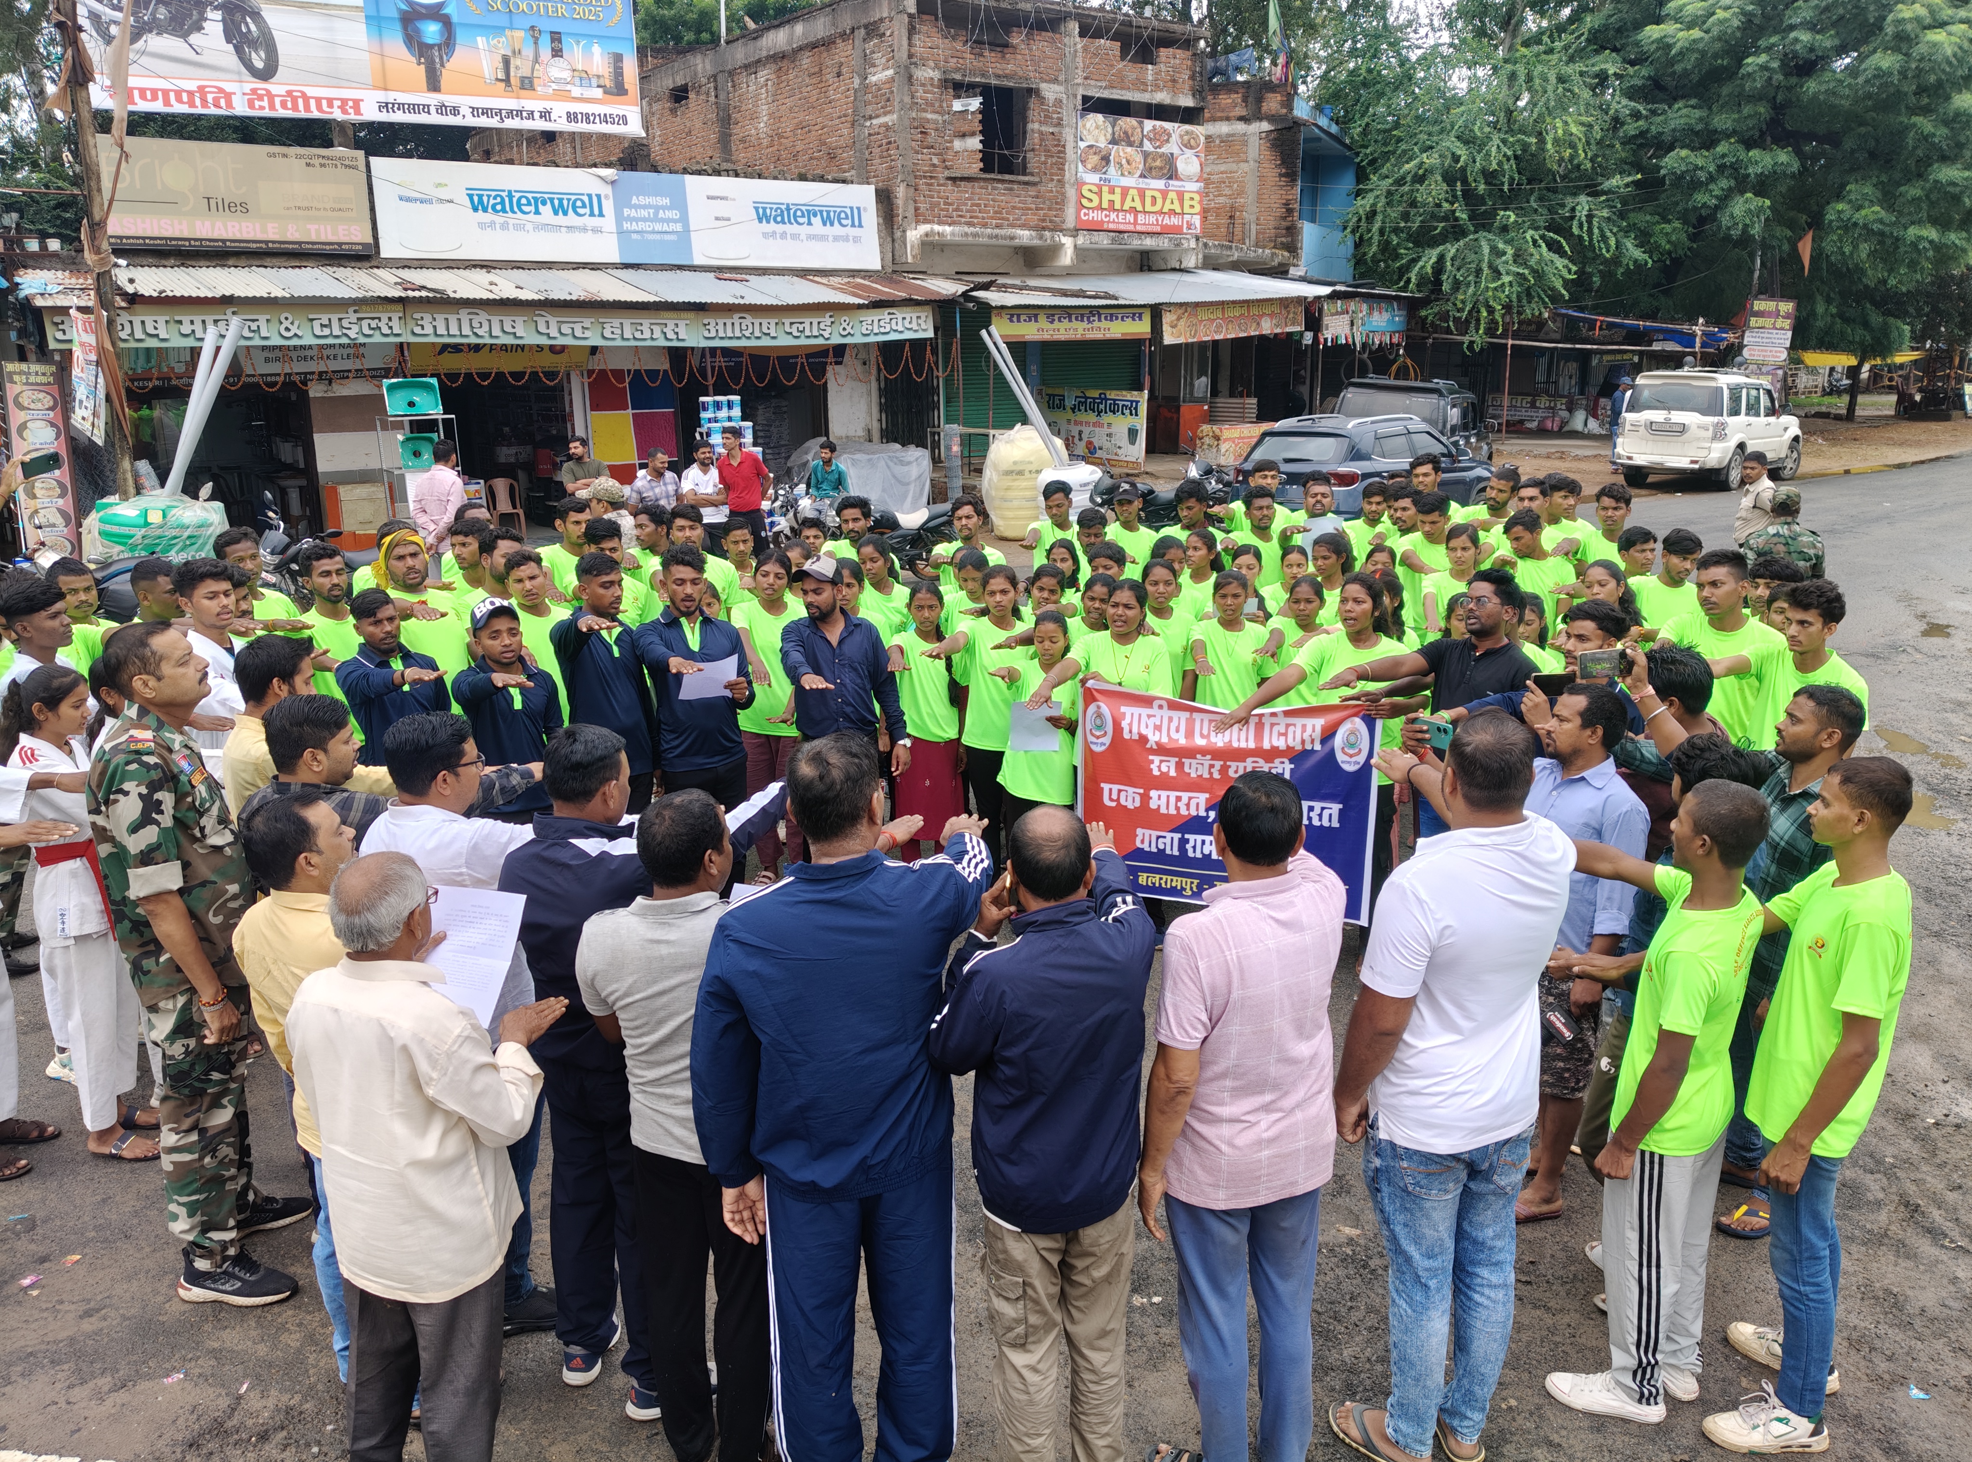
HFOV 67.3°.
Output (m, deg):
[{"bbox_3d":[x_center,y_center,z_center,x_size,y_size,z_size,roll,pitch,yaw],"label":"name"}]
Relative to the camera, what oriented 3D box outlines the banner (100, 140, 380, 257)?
[{"bbox_3d":[-8.543,-6.114,17.017,2.880,1.200,0.100,-12,19,-35],"label":"banner"}]

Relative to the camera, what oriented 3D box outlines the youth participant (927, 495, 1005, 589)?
[{"bbox_3d":[-0.128,-0.419,8.086,0.480,1.690,0.600,3,15,8],"label":"youth participant"}]

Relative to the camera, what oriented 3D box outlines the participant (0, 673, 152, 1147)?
[{"bbox_3d":[-2.726,0.598,4.584,0.580,1.550,0.460,1,16,5],"label":"participant"}]

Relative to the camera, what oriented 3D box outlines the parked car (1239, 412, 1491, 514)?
[{"bbox_3d":[5.050,-3.280,19.200,3.995,1.610,1.770,-14,21,-43],"label":"parked car"}]

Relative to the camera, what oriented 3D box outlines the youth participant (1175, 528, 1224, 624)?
[{"bbox_3d":[1.159,-0.321,8.094,0.460,1.540,0.420,3,15,16],"label":"youth participant"}]

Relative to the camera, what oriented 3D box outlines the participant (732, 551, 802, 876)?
[{"bbox_3d":[-0.958,-0.046,6.835,0.470,1.560,0.480,-2,14,-5],"label":"participant"}]

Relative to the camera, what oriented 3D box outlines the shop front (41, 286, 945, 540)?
[{"bbox_3d":[-5.400,-4.050,18.900,10.900,3.100,1.800,-10,17,-32],"label":"shop front"}]

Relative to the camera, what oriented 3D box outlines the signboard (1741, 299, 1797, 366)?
[{"bbox_3d":[17.454,-8.924,33.000,1.080,1.500,0.080,12,19,36],"label":"signboard"}]

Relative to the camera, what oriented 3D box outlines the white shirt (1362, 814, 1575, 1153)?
[{"bbox_3d":[1.044,0.529,3.212,0.490,0.680,0.370,-7,17,-21],"label":"white shirt"}]

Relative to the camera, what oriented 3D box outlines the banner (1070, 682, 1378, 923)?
[{"bbox_3d":[0.952,0.289,6.042,1.220,0.930,0.100,5,17,20],"label":"banner"}]

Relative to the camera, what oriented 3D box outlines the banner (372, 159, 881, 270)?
[{"bbox_3d":[-4.447,-6.727,19.447,6.672,1.138,0.100,-8,17,-28],"label":"banner"}]

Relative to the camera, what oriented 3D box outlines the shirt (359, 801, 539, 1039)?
[{"bbox_3d":[-1.260,0.487,3.611,0.500,0.720,0.450,10,18,38],"label":"shirt"}]

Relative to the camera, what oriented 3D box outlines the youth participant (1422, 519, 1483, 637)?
[{"bbox_3d":[2.438,-0.302,7.790,0.450,1.550,0.580,4,16,14],"label":"youth participant"}]

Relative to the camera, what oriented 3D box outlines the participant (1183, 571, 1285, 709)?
[{"bbox_3d":[1.106,0.050,6.763,0.460,1.540,0.480,1,14,6],"label":"participant"}]

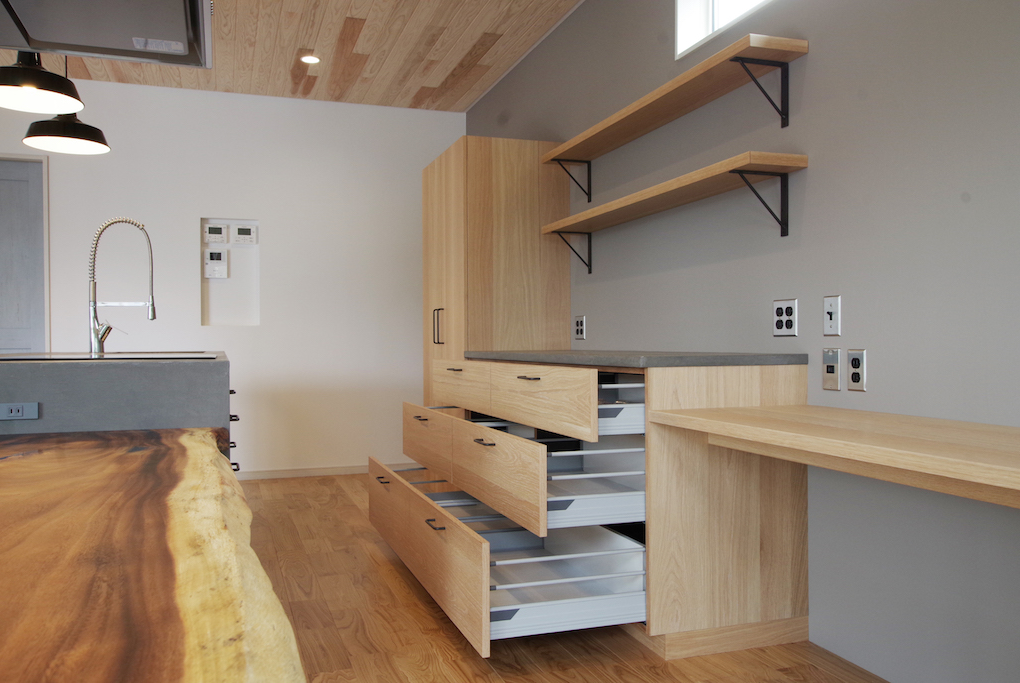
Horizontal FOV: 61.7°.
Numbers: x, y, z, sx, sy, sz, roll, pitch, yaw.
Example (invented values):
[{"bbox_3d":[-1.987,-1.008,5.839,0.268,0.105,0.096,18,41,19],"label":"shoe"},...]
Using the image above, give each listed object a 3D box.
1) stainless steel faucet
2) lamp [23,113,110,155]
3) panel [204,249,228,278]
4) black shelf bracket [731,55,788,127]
[{"bbox_3d":[-1.829,-0.261,4.029,0.275,0.635,0.065,0,0,-18],"label":"stainless steel faucet"},{"bbox_3d":[-1.861,-0.904,3.583,0.330,0.165,0.330,0,0,-19],"label":"lamp"},{"bbox_3d":[-1.904,-0.503,5.529,0.145,0.187,0.027,0,0,-18],"label":"panel"},{"bbox_3d":[0.750,-0.746,2.563,0.185,0.190,0.037,0,0,-18],"label":"black shelf bracket"}]

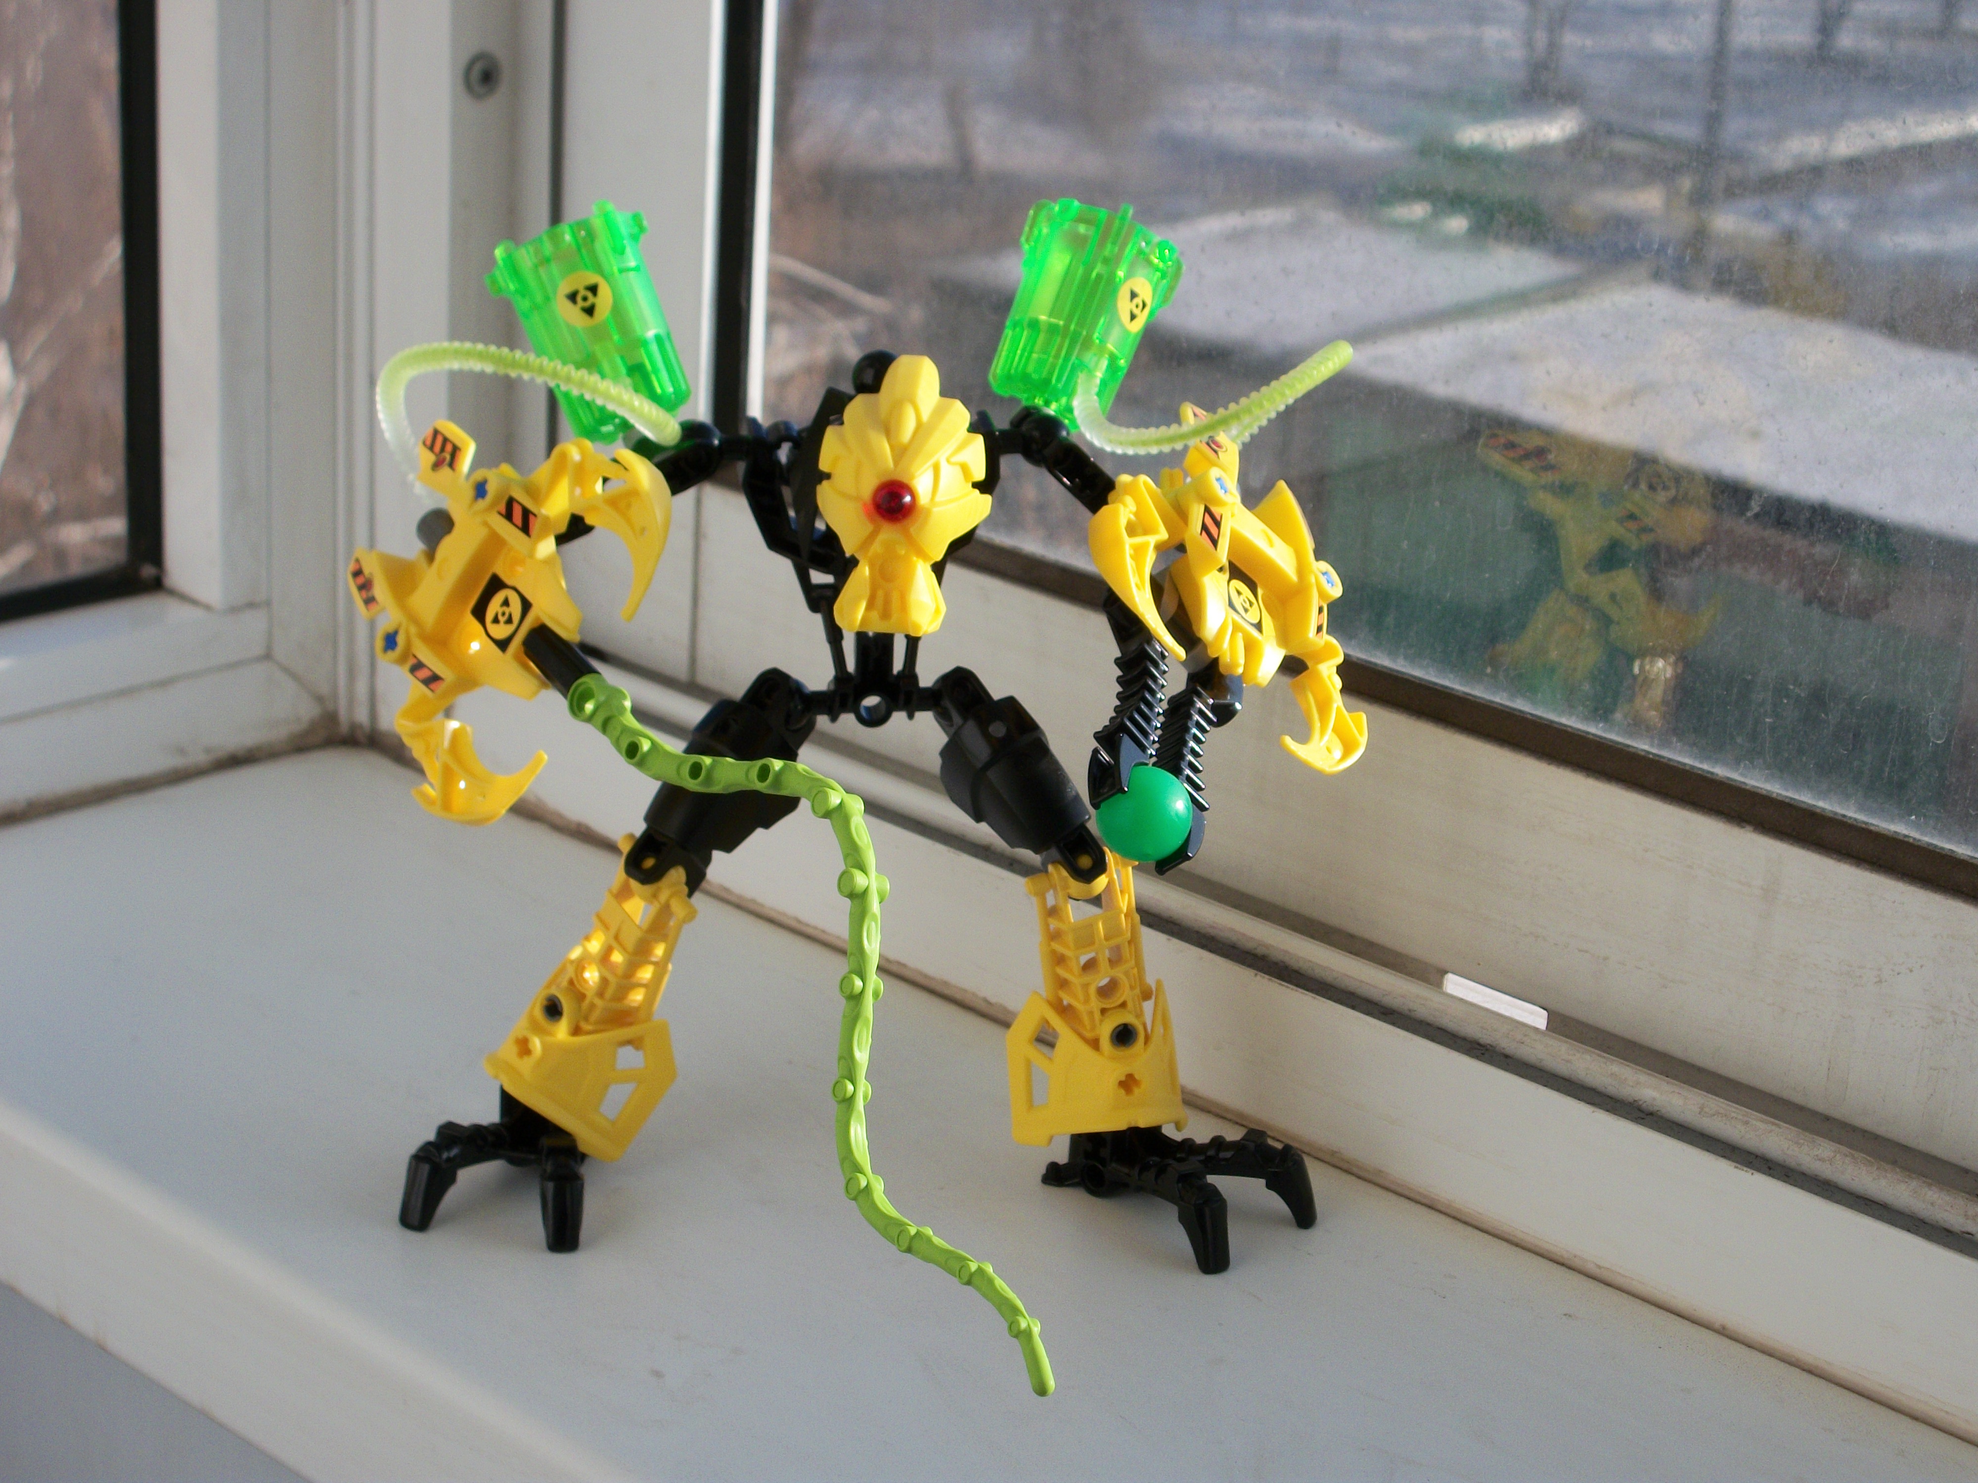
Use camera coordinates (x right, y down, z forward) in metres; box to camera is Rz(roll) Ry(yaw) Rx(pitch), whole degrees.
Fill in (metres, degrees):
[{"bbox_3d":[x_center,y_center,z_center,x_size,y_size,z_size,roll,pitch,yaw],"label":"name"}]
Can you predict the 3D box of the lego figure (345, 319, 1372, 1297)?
[{"bbox_3d":[-0.020,-0.002,0.705,0.178,0.162,0.115,-2,20,-16],"label":"lego figure"}]

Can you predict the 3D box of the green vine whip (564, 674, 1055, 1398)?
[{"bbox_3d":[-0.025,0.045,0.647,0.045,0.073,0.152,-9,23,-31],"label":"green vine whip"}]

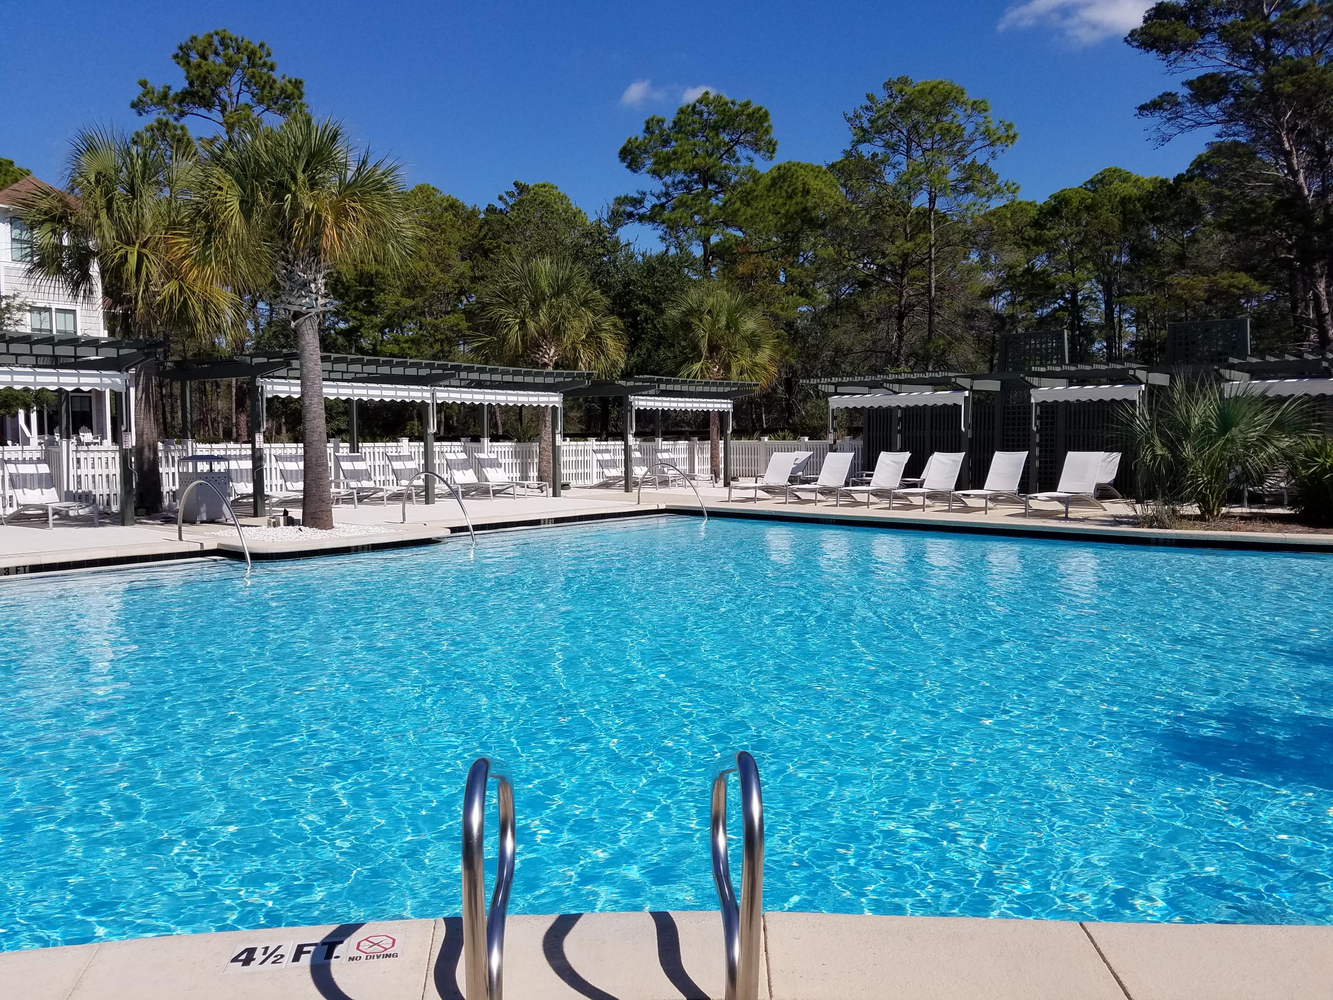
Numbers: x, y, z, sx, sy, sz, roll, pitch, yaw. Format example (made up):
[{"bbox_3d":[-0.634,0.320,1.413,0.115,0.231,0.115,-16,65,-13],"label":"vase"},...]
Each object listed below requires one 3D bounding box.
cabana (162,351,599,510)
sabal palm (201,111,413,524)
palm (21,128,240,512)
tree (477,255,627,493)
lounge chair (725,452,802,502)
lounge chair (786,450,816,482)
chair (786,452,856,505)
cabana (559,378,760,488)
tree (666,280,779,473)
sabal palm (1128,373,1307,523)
[{"bbox_3d":[-6.001,-1.431,21.820,4.600,3.000,8.646,3,5,39],"label":"cabana"},{"bbox_3d":[-5.560,-2.729,15.561,3.125,6.365,3.125,-1,4,-19],"label":"sabal palm"},{"bbox_3d":[-9.947,-3.295,18.632,3.561,7.116,3.561,-2,4,-28],"label":"palm"},{"bbox_3d":[-3.264,-3.601,28.231,4.187,6.541,4.187,0,4,-7],"label":"tree"},{"bbox_3d":[2.250,-0.529,22.711,0.690,1.090,2.000,3,4,37],"label":"lounge chair"},{"bbox_3d":[3.420,-0.840,28.302,0.690,1.020,2.000,3,4,37],"label":"lounge chair"},{"bbox_3d":[3.450,-0.483,21.962,0.690,1.090,2.000,3,4,37],"label":"chair"},{"bbox_3d":[-0.619,-1.830,28.267,4.600,3.000,5.099,3,5,39],"label":"cabana"},{"bbox_3d":[1.929,-4.028,34.116,3.816,6.665,3.816,0,4,3],"label":"tree"},{"bbox_3d":[9.450,-0.899,17.277,2.830,2.500,2.830,2,4,29],"label":"sabal palm"}]

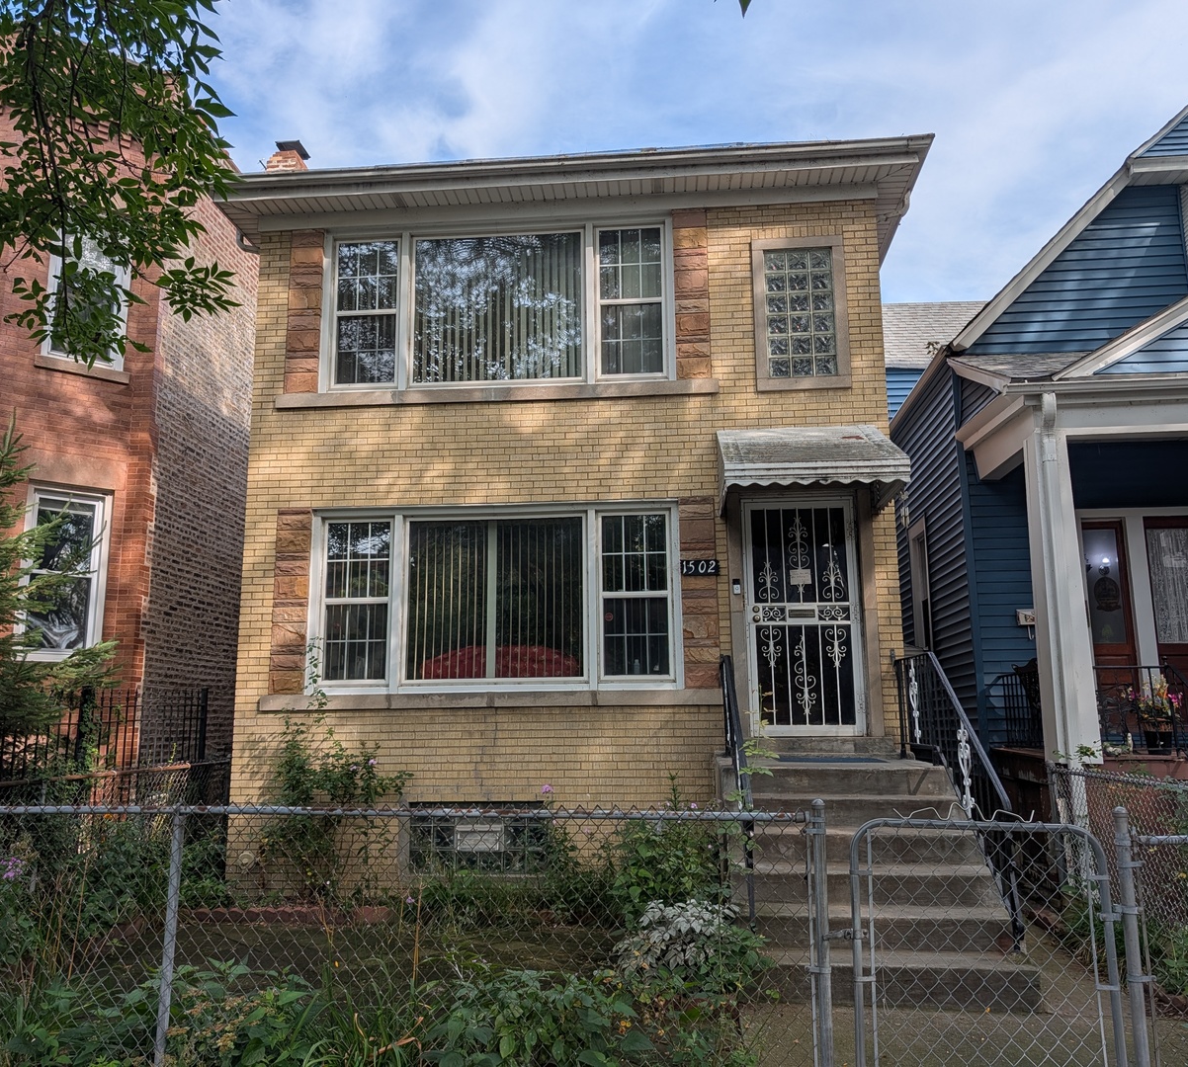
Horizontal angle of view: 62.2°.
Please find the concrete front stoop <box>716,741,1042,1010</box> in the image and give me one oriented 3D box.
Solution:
[{"bbox_3d":[1.686,2.117,6.705,1.615,1.255,2.860,-1,-10,5],"label":"concrete front stoop"}]

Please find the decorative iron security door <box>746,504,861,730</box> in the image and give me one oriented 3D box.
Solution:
[{"bbox_3d":[1.810,0.709,8.513,0.951,2.035,0.070,-1,-10,5],"label":"decorative iron security door"}]

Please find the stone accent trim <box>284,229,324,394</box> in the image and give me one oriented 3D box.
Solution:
[{"bbox_3d":[-2.726,-2.094,9.300,0.319,1.634,0.080,-1,-10,5],"label":"stone accent trim"}]

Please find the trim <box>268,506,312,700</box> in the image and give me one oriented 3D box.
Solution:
[{"bbox_3d":[-2.708,0.608,8.829,0.321,1.653,0.080,-1,-10,5],"label":"trim"}]

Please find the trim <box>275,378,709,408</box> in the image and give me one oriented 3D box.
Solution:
[{"bbox_3d":[-0.911,-1.251,8.996,4.067,0.131,0.130,-1,-10,5],"label":"trim"}]

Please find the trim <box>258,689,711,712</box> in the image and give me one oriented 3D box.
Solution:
[{"bbox_3d":[-0.913,1.456,8.525,4.045,0.127,0.130,-1,-10,5],"label":"trim"}]

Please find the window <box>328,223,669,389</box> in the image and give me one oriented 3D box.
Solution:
[{"bbox_3d":[-0.906,-2.122,9.177,3.279,1.583,0.130,-1,-10,5],"label":"window"}]

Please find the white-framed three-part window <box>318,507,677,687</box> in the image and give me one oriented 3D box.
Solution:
[{"bbox_3d":[-0.887,0.562,8.704,3.313,1.639,0.140,-1,-10,5],"label":"white-framed three-part window"}]

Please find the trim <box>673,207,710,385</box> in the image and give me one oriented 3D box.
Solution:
[{"bbox_3d":[0.896,-2.183,8.990,0.314,1.632,0.080,-1,-10,5],"label":"trim"}]

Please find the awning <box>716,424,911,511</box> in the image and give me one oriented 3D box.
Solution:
[{"bbox_3d":[1.732,-0.641,8.036,1.373,0.788,1.180,-1,-10,5],"label":"awning"}]

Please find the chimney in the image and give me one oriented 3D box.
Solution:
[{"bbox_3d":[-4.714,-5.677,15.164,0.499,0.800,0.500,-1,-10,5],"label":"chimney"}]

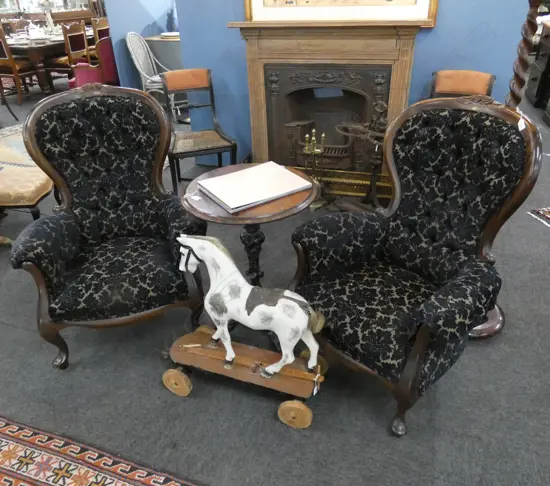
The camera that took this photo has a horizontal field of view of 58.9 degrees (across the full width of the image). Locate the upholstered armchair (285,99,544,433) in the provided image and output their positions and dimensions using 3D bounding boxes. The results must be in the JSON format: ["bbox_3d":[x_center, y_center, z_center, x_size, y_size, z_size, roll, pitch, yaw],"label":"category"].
[{"bbox_3d":[0.516,0.030,1.894,0.780,1.060,0.730,-21,36,-30],"label":"upholstered armchair"}]

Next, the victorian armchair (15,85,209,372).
[{"bbox_3d":[-0.733,-0.122,2.220,0.740,1.050,0.780,-10,31,-14],"label":"victorian armchair"}]

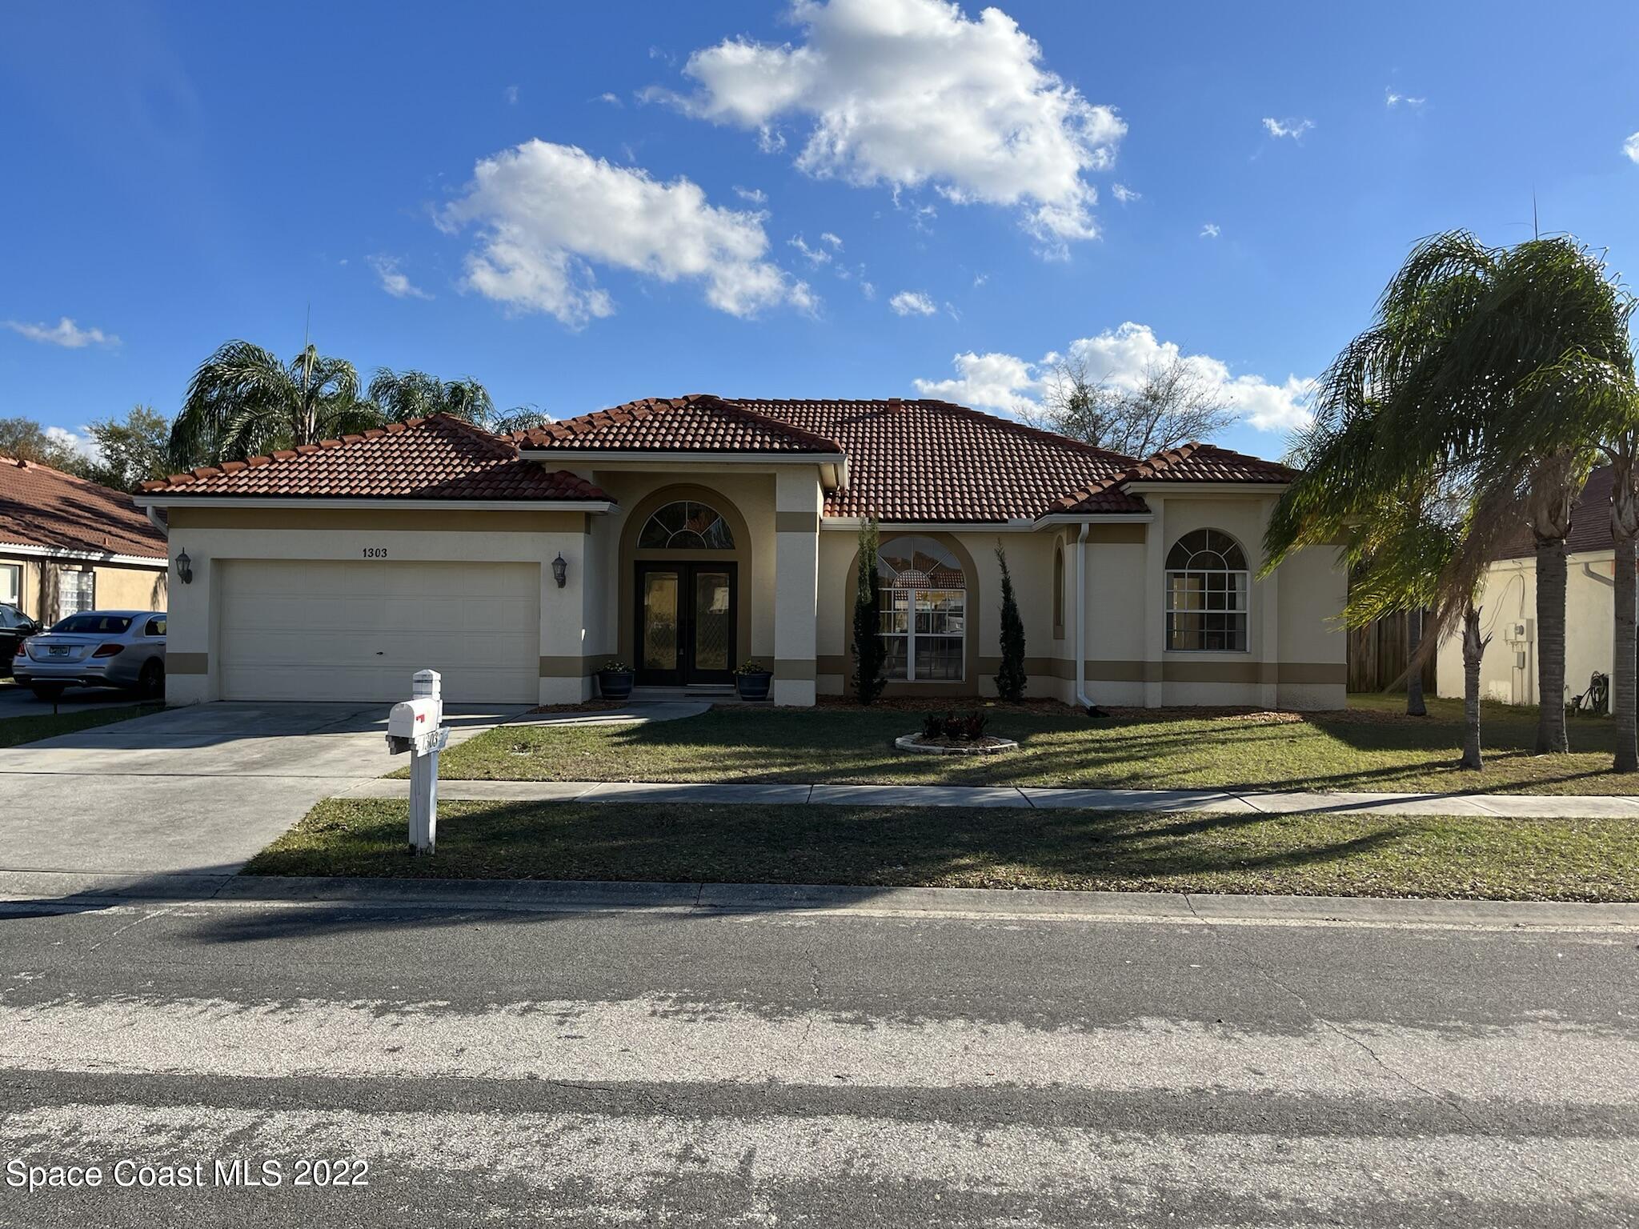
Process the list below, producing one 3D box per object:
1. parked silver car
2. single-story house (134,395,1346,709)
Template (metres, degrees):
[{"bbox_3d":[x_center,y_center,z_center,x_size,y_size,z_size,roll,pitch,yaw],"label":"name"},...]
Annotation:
[{"bbox_3d":[-11.983,0.695,21.772,1.860,1.470,4.920,1,-1,0],"label":"parked silver car"},{"bbox_3d":[-0.537,-1.573,24.634,18.600,6.150,14.200,1,-1,1],"label":"single-story house"}]

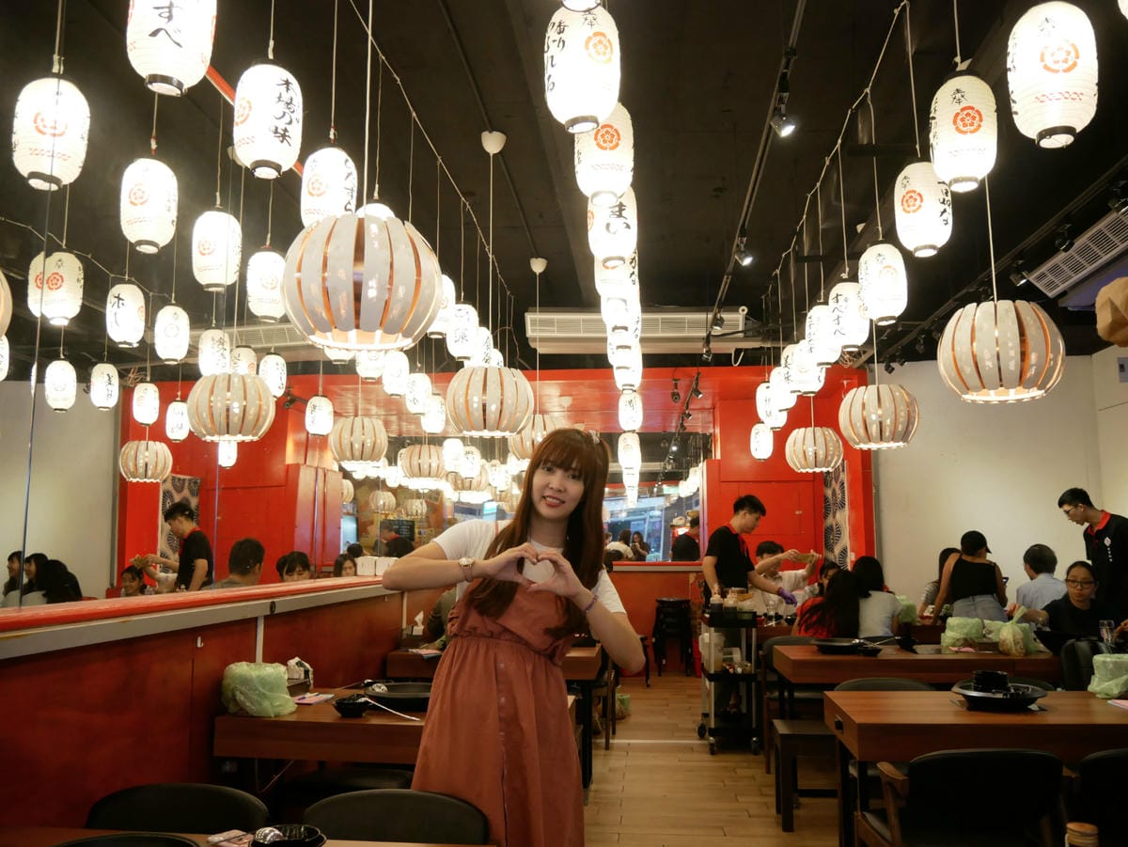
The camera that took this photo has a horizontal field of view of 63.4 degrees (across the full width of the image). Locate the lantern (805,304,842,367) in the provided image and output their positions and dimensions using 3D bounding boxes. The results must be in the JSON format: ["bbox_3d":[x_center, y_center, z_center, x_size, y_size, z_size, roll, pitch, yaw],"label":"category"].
[{"bbox_3d":[1.650,-0.563,5.782,0.220,0.390,0.220,-2,-8,16],"label":"lantern"}]

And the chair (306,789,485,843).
[{"bbox_3d":[-0.428,1.222,1.906,0.550,0.760,0.530,-1,-8,5],"label":"chair"}]

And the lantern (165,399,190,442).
[{"bbox_3d":[-3.869,-0.020,9.147,0.220,0.400,0.220,-1,-8,5],"label":"lantern"}]

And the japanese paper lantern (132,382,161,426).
[{"bbox_3d":[-3.225,-0.149,7.050,0.190,0.330,0.190,-1,-8,5],"label":"japanese paper lantern"}]

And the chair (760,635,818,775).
[{"bbox_3d":[1.458,1.705,5.585,0.520,0.760,0.520,-1,-8,5],"label":"chair"}]

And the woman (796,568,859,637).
[{"bbox_3d":[1.861,1.615,6.350,0.460,1.190,0.680,0,-8,-3],"label":"woman"}]

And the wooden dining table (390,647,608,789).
[{"bbox_3d":[-0.370,1.664,5.158,1.170,0.750,0.700,-1,-8,5],"label":"wooden dining table"}]

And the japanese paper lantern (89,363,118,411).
[{"bbox_3d":[-3.989,-0.321,7.933,0.220,0.400,0.220,-1,-8,5],"label":"japanese paper lantern"}]

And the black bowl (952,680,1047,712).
[{"bbox_3d":[1.561,0.982,3.270,0.320,0.065,0.320,-1,-8,5],"label":"black bowl"}]

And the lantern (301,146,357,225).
[{"bbox_3d":[-0.946,-0.929,3.680,0.220,0.400,0.220,-1,-8,5],"label":"lantern"}]

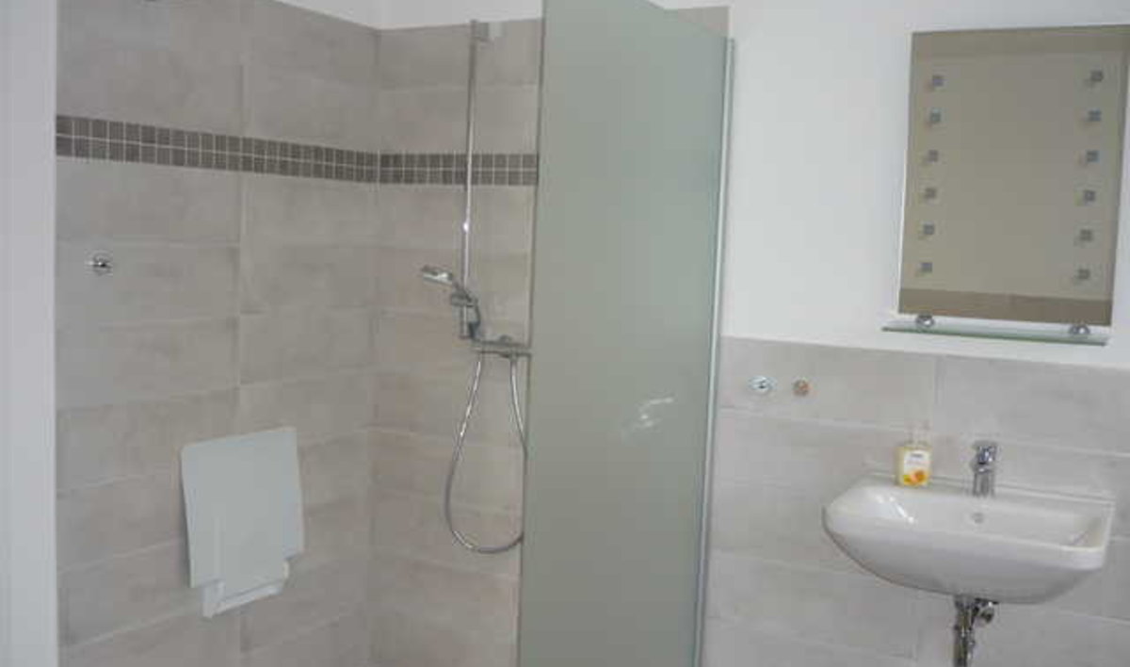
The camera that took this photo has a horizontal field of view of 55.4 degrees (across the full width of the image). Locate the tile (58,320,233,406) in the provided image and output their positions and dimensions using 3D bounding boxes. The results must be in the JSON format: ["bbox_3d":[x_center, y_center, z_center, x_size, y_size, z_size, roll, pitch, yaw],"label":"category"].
[{"bbox_3d":[-1.066,0.068,2.801,0.010,0.198,0.595,5,6,29],"label":"tile"}]

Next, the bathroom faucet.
[{"bbox_3d":[0.991,0.323,2.555,0.050,0.138,0.125,5,6,29],"label":"bathroom faucet"}]

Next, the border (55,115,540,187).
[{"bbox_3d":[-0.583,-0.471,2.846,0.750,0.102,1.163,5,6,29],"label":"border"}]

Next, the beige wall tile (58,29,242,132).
[{"bbox_3d":[-1.036,-0.627,2.744,0.010,0.198,0.595,5,6,29],"label":"beige wall tile"}]

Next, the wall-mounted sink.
[{"bbox_3d":[0.902,0.490,2.471,0.615,0.190,0.480,5,6,29],"label":"wall-mounted sink"}]

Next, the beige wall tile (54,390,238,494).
[{"bbox_3d":[-1.072,0.266,2.819,0.010,0.198,0.595,5,6,29],"label":"beige wall tile"}]

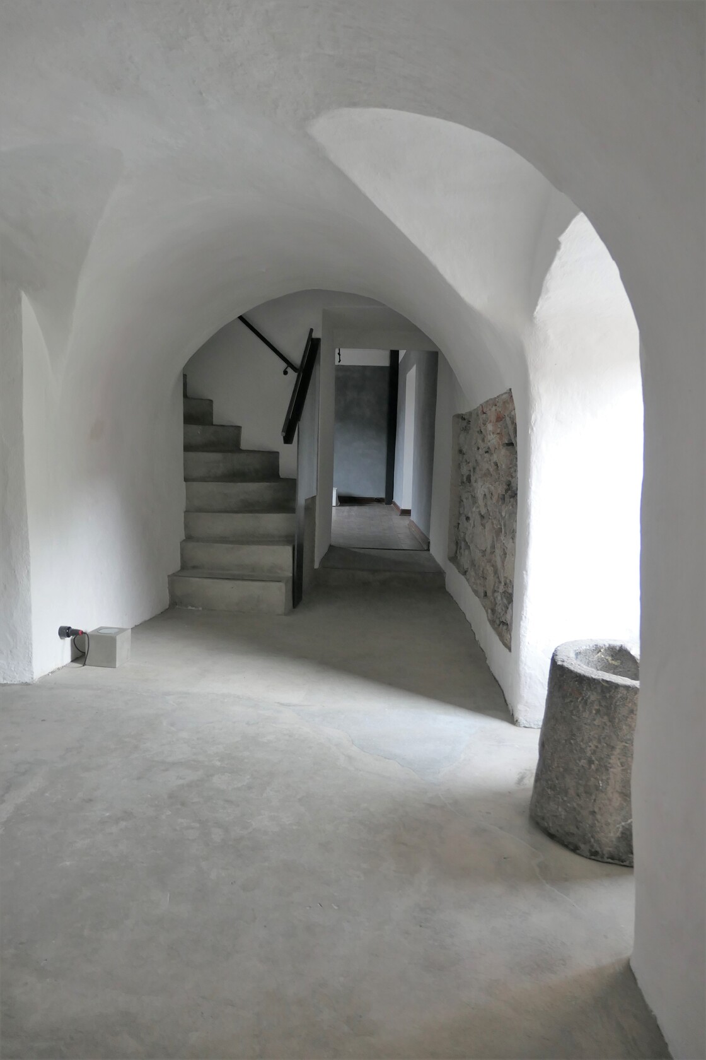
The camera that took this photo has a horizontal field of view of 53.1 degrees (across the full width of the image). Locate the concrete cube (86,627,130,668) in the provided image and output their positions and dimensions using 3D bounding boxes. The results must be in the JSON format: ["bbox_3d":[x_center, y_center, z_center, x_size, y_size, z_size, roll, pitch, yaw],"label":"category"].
[{"bbox_3d":[-1.068,0.514,3.087,0.137,0.137,0.137,2,5,7],"label":"concrete cube"}]

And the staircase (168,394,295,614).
[{"bbox_3d":[-0.753,-0.244,4.803,0.850,1.380,1.180,2,5,3],"label":"staircase"}]

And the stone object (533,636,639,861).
[{"bbox_3d":[0.685,0.533,1.771,0.440,0.425,0.440,2,5,0],"label":"stone object"}]

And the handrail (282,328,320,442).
[{"bbox_3d":[-0.339,-1.021,4.824,0.110,0.924,1.256,2,5,3],"label":"handrail"}]

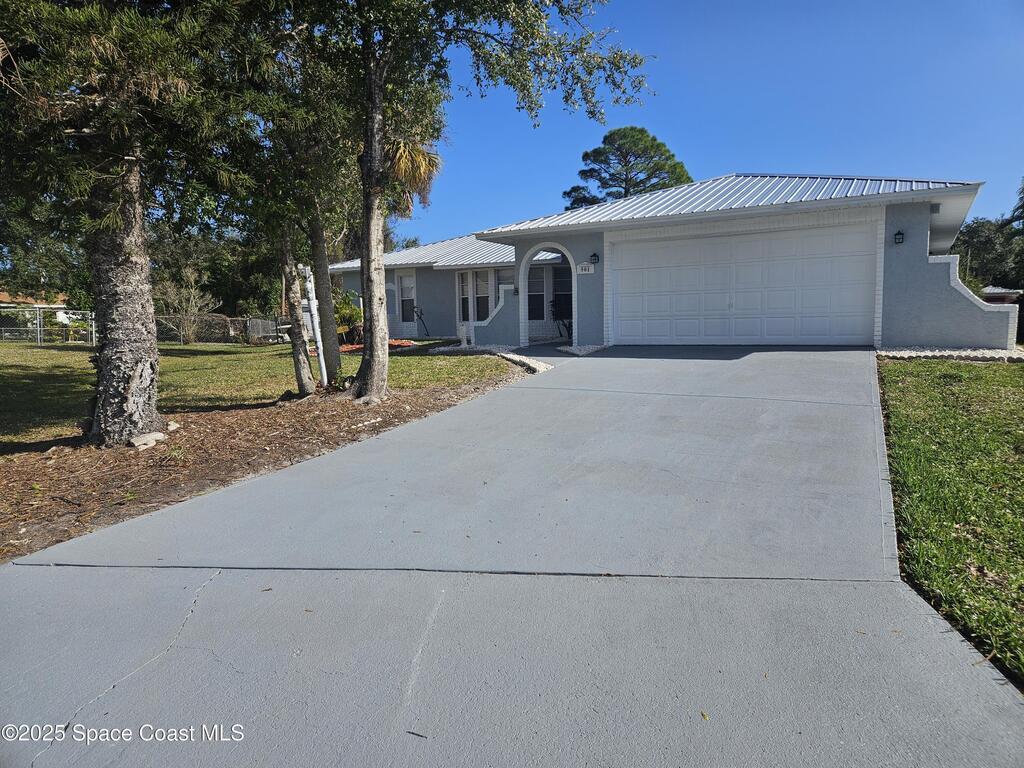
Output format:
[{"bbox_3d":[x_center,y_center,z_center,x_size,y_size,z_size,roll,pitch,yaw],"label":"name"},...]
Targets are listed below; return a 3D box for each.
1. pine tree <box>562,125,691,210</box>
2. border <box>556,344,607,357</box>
[{"bbox_3d":[8.006,-10.633,47.625,8.980,14.640,8.530,0,5,10],"label":"pine tree"},{"bbox_3d":[1.327,-0.726,13.931,1.050,0.180,1.250,2,6,31],"label":"border"}]

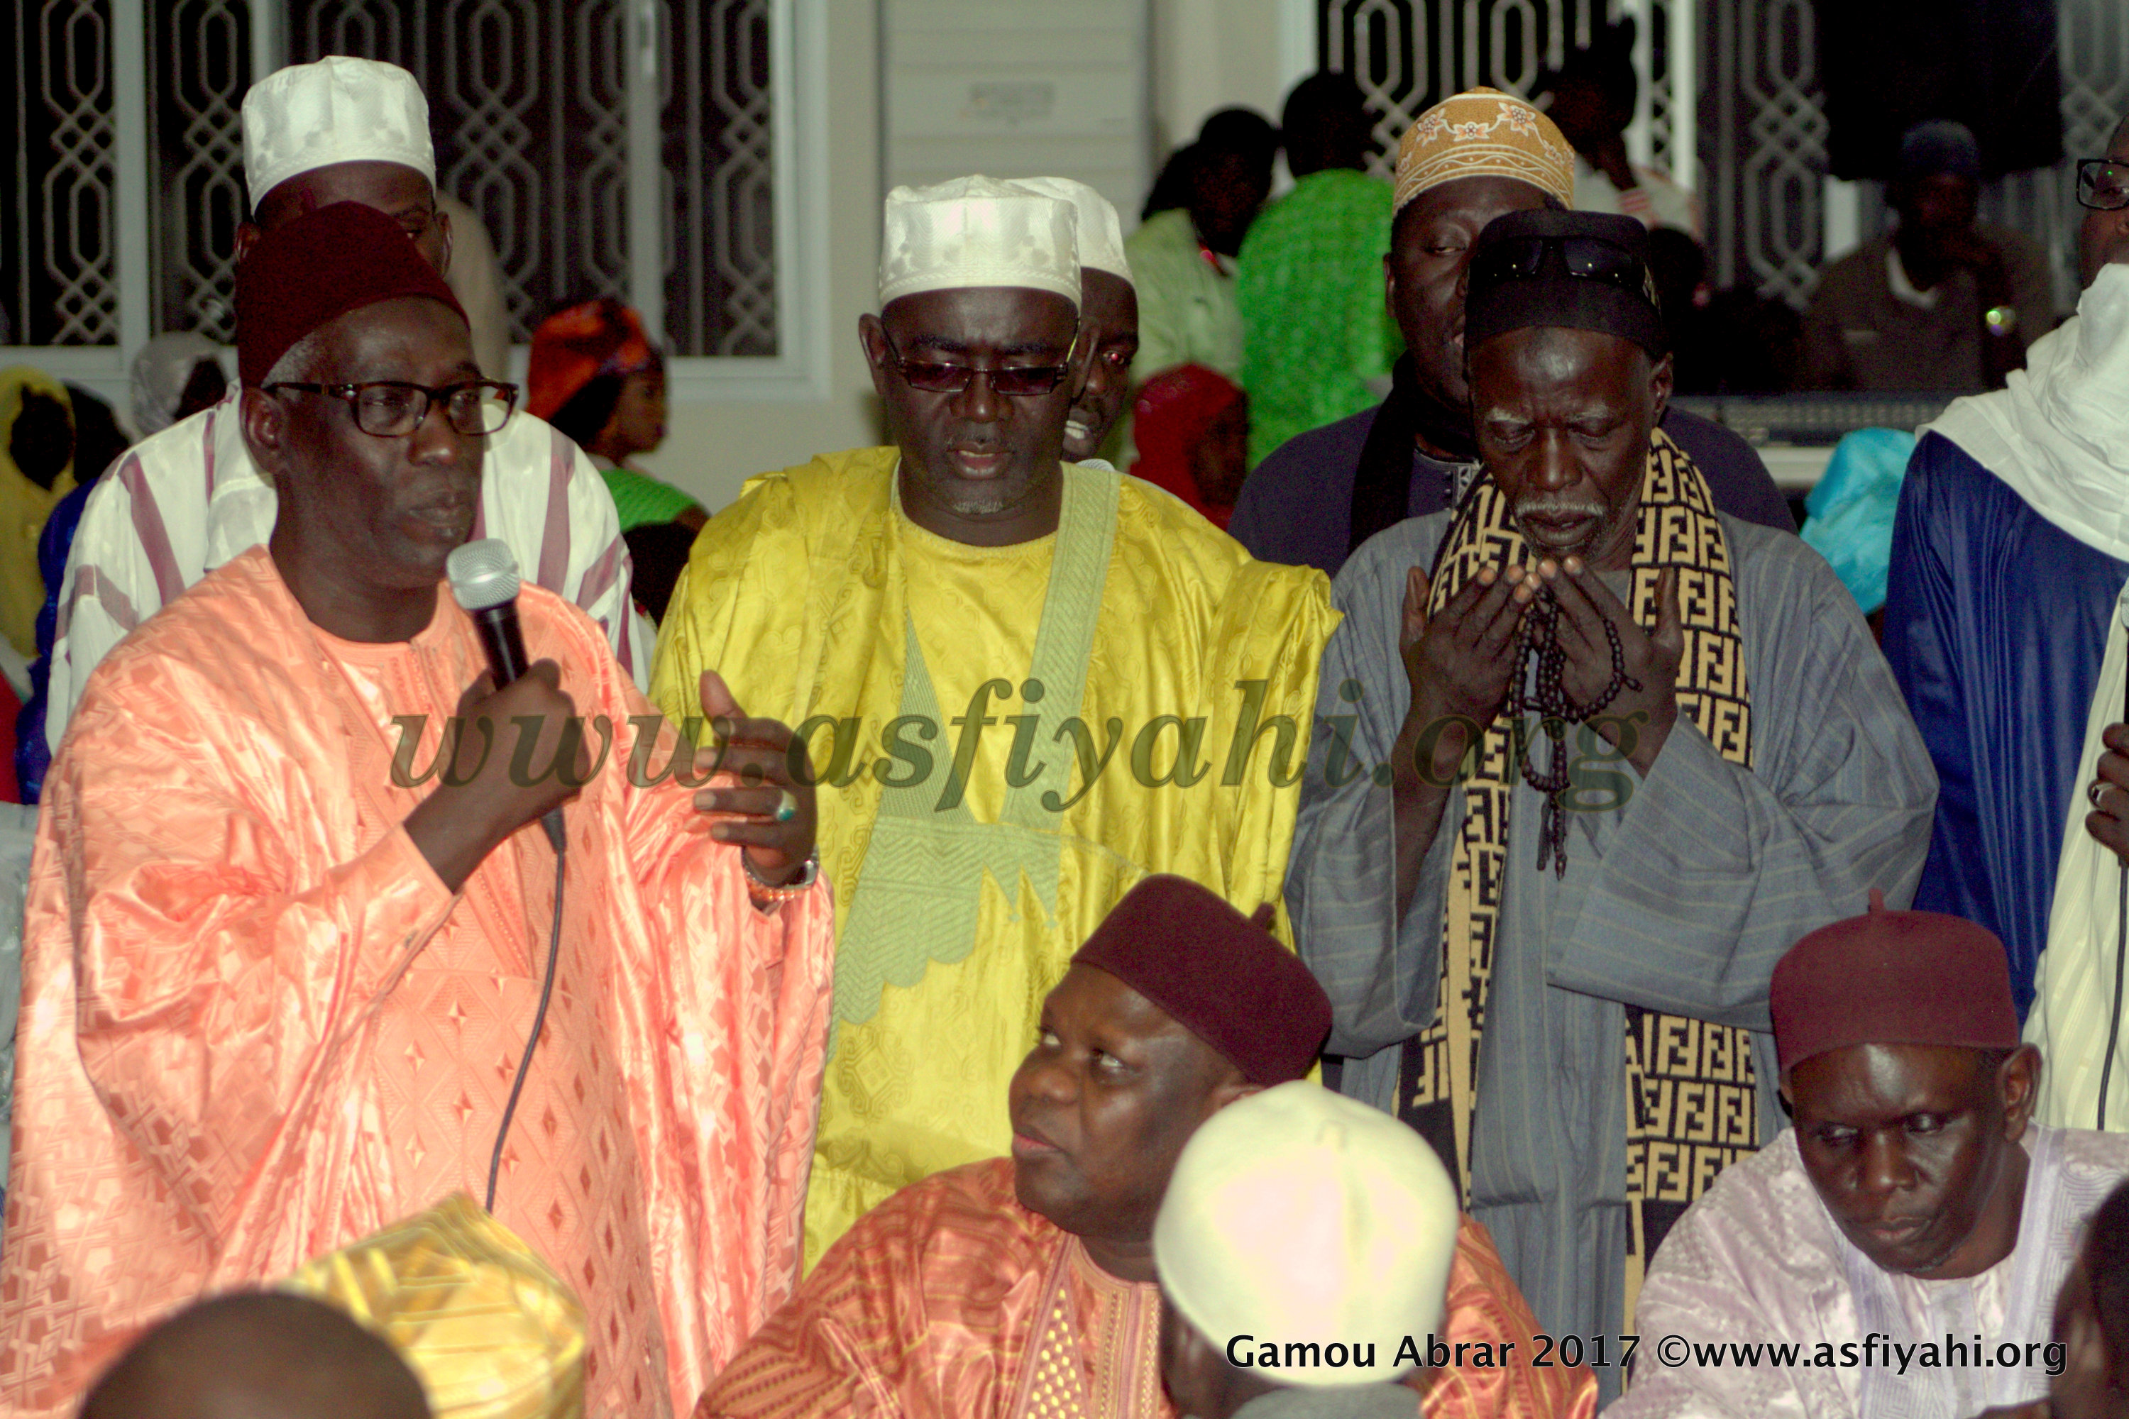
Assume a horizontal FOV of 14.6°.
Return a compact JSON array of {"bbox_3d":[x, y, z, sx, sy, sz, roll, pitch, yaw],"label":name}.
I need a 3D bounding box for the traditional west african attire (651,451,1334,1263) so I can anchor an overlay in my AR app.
[{"bbox_3d":[-0.058,0.538,6.784,0.560,1.480,0.400,0,4,3],"label":"traditional west african attire"}]

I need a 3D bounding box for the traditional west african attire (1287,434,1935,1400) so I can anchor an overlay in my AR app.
[{"bbox_3d":[0.443,0.526,6.784,0.520,1.480,0.480,0,4,9],"label":"traditional west african attire"}]

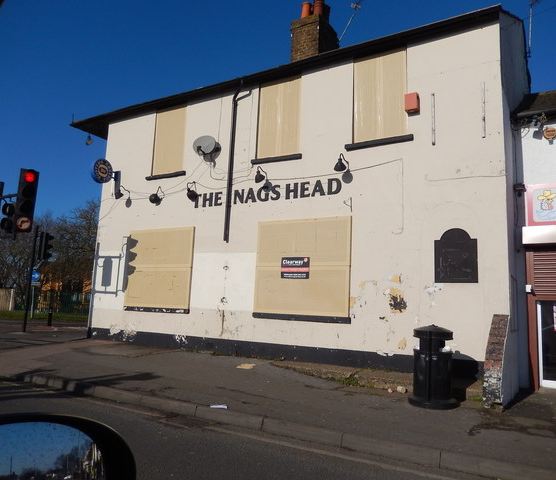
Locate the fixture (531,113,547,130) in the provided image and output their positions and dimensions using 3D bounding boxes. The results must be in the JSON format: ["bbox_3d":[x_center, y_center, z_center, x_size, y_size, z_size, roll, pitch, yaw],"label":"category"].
[{"bbox_3d":[4.057,-1.846,7.199,0.217,0.276,0.246,-3,-9,31],"label":"fixture"}]

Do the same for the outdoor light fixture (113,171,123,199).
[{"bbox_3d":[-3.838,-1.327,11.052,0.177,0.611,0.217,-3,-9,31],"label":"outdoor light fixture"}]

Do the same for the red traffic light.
[{"bbox_3d":[-5.080,-1.293,9.456,0.256,0.256,0.177,8,-10,-35],"label":"red traffic light"}]

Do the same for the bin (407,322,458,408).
[{"bbox_3d":[2.060,1.653,6.094,0.601,1.044,0.601,-3,-9,31],"label":"bin"}]

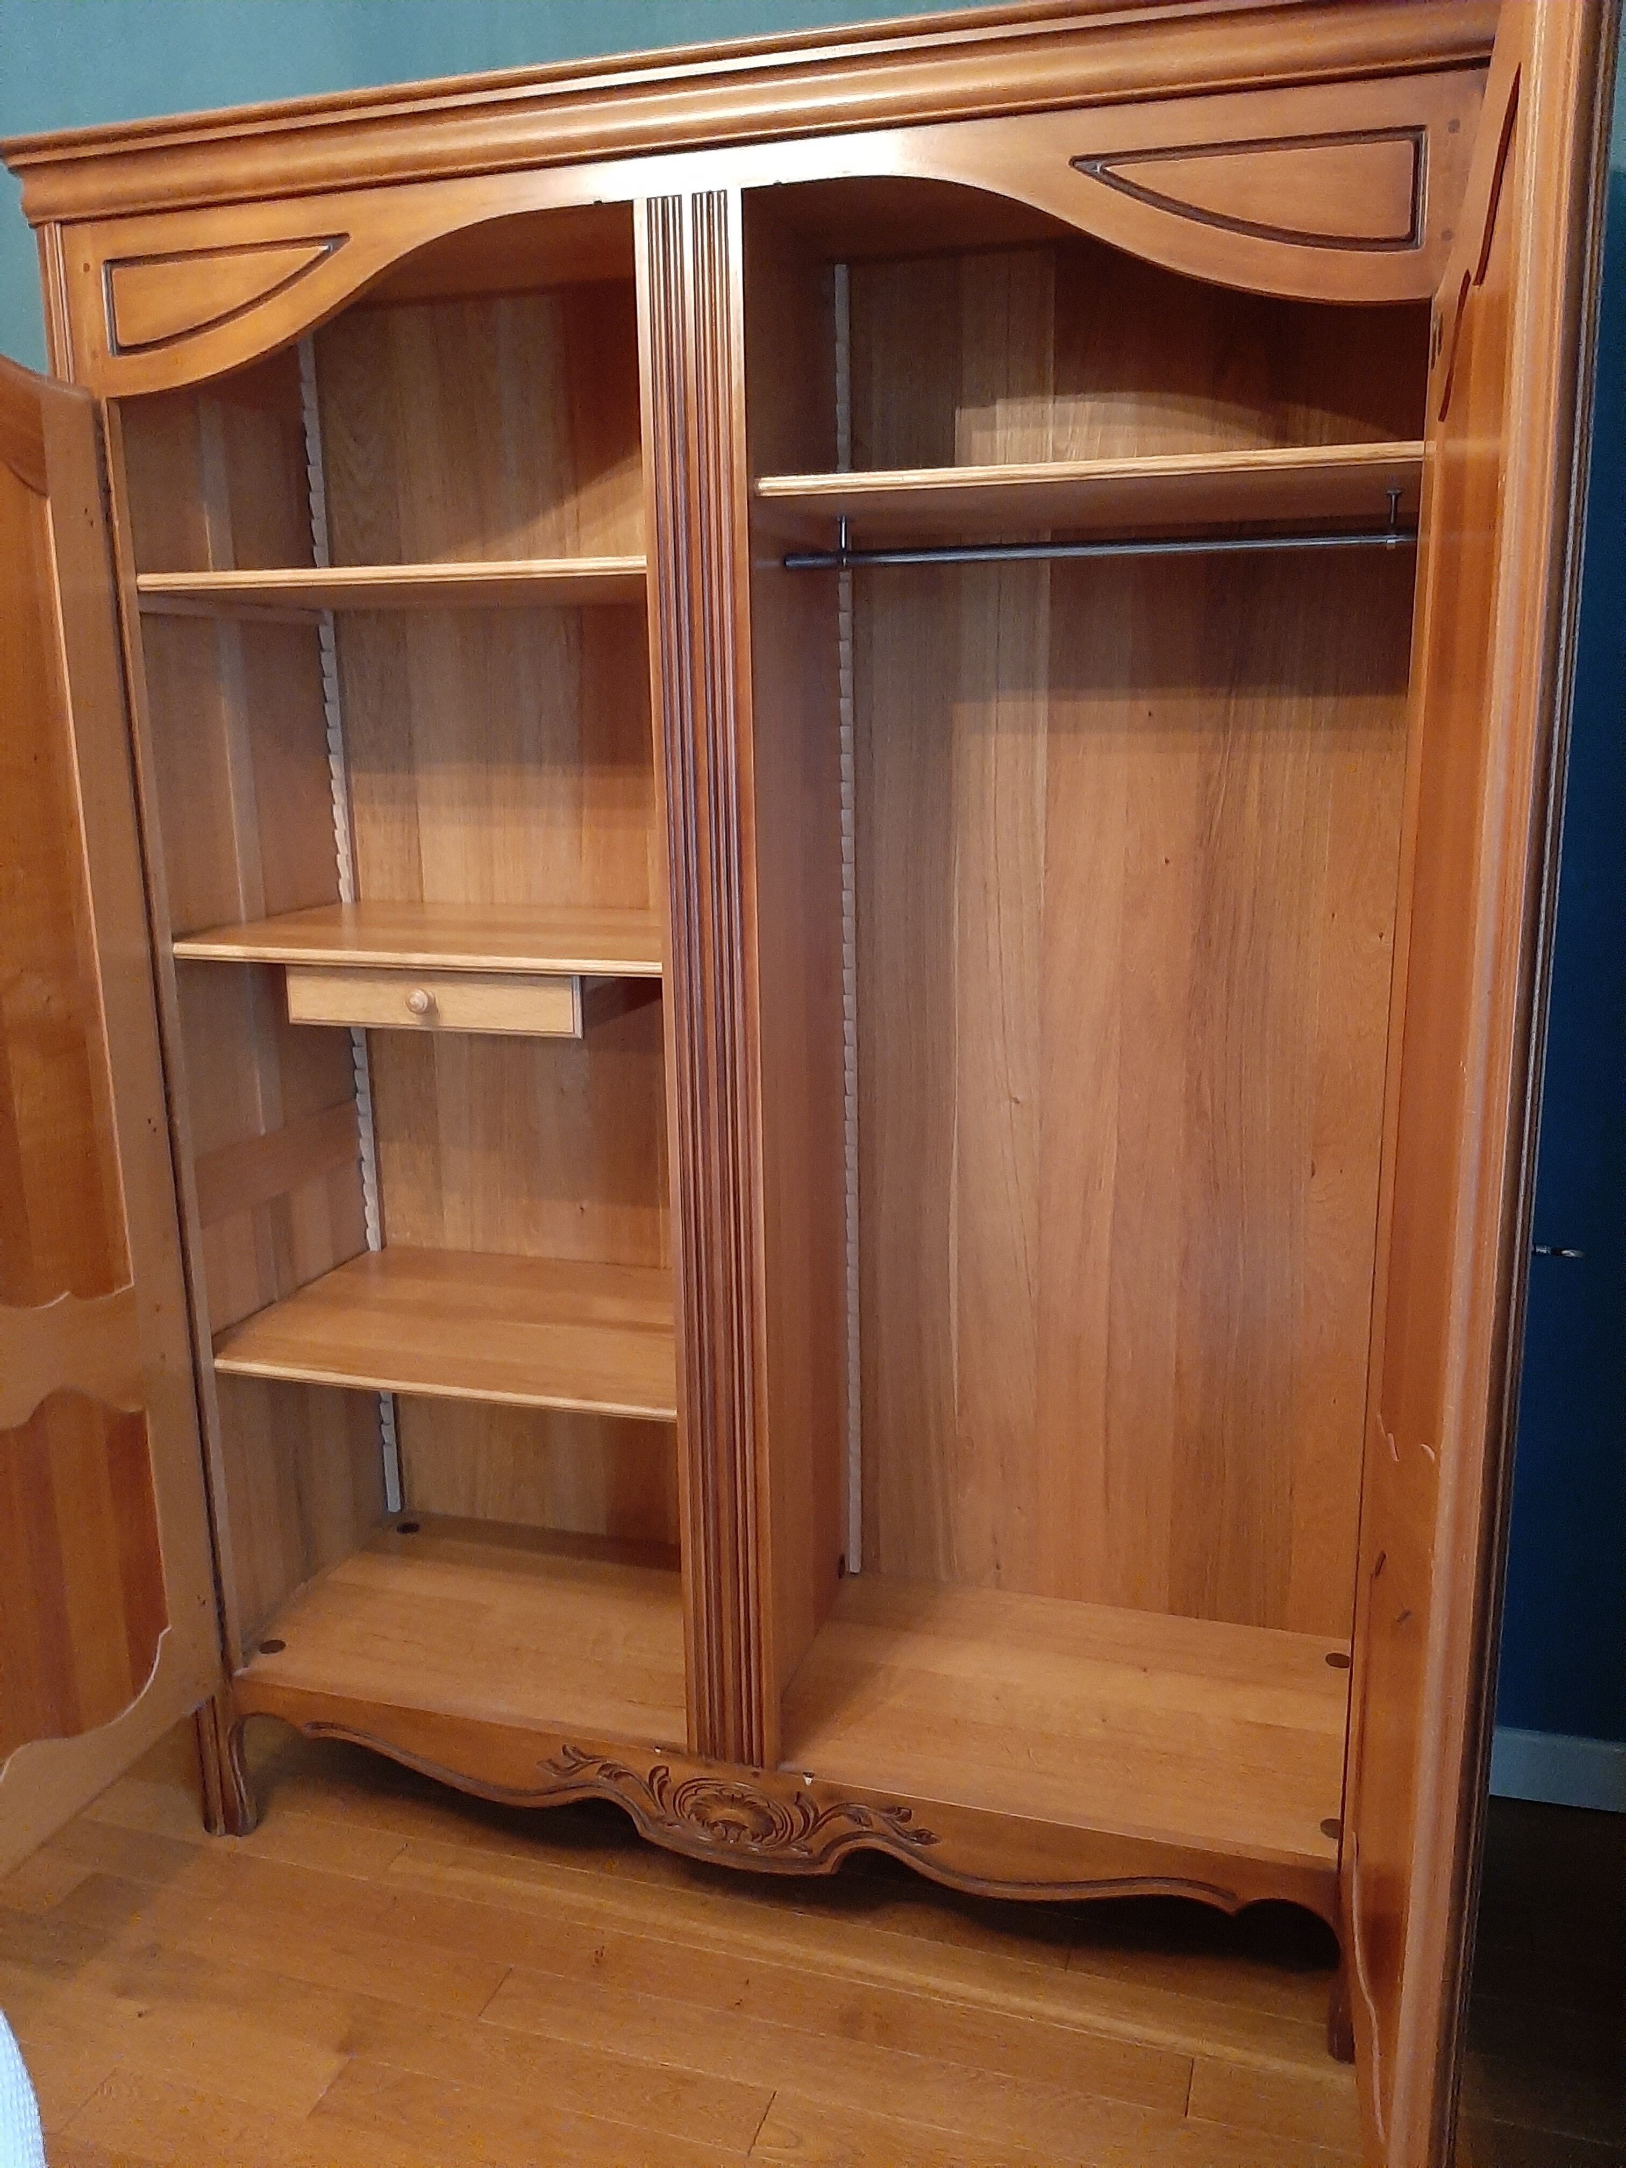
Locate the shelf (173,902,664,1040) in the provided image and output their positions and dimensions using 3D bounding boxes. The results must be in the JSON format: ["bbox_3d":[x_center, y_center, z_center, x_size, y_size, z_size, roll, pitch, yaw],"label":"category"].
[{"bbox_3d":[-0.420,-0.159,2.164,0.735,0.098,0.450,3,14,16],"label":"shelf"}]

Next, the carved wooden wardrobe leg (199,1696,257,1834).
[{"bbox_3d":[-0.828,0.944,2.317,0.098,0.232,0.066,3,14,16],"label":"carved wooden wardrobe leg"}]

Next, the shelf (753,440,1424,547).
[{"bbox_3d":[0.323,-0.658,1.826,0.735,0.019,0.458,3,14,16],"label":"shelf"}]

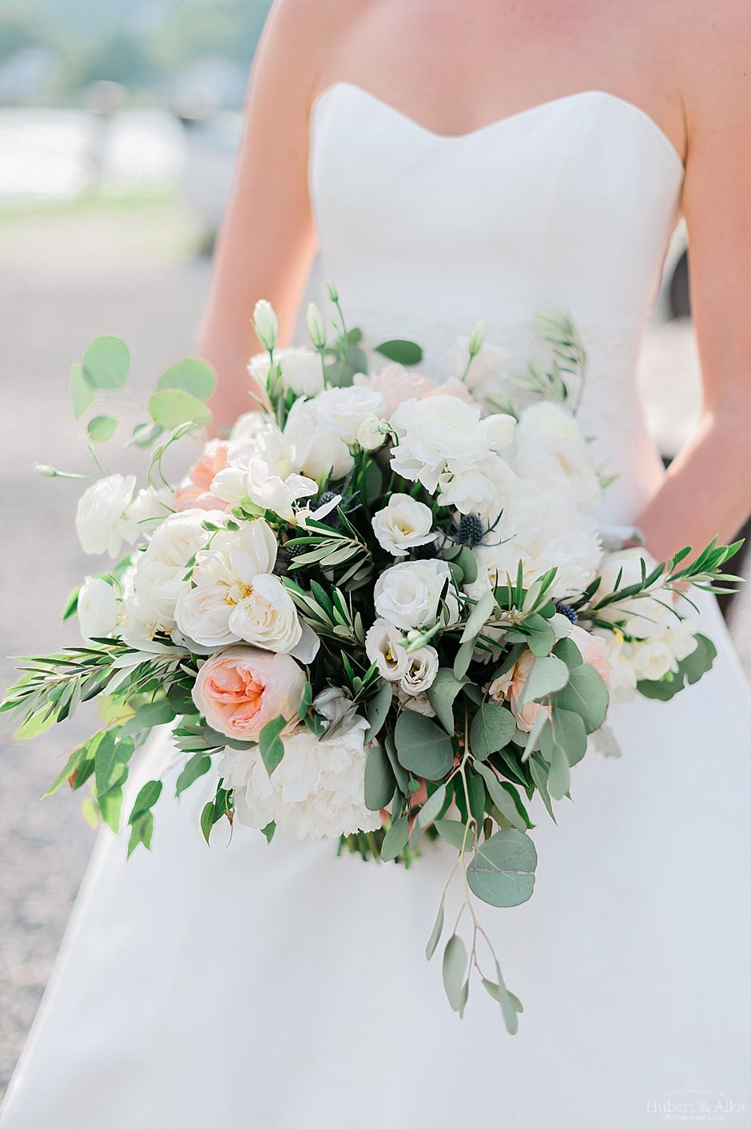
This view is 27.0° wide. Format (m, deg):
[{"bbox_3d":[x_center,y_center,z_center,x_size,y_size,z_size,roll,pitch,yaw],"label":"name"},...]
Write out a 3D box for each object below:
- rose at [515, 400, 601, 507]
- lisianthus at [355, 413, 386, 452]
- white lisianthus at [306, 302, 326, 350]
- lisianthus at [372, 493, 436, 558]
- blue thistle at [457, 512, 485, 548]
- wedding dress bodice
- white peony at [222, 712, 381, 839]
[{"bbox_3d":[0.134,-0.081,1.160,0.062,0.073,0.055,-6,18,-18],"label":"rose"},{"bbox_3d":[-0.003,-0.088,1.050,0.022,0.020,0.020,27,12,-44],"label":"lisianthus"},{"bbox_3d":[-0.042,-0.168,1.100,0.015,0.033,0.015,-10,12,2],"label":"white lisianthus"},{"bbox_3d":[0.021,-0.029,1.155,0.047,0.048,0.038,0,-21,-1],"label":"lisianthus"},{"bbox_3d":[0.071,-0.025,1.165,0.020,0.025,0.021,0,17,0],"label":"blue thistle"},{"bbox_3d":[0.102,-0.228,1.340,0.305,0.355,0.225,5,17,17],"label":"wedding dress bodice"},{"bbox_3d":[-0.052,0.144,1.090,0.104,0.082,0.080,2,17,5],"label":"white peony"}]

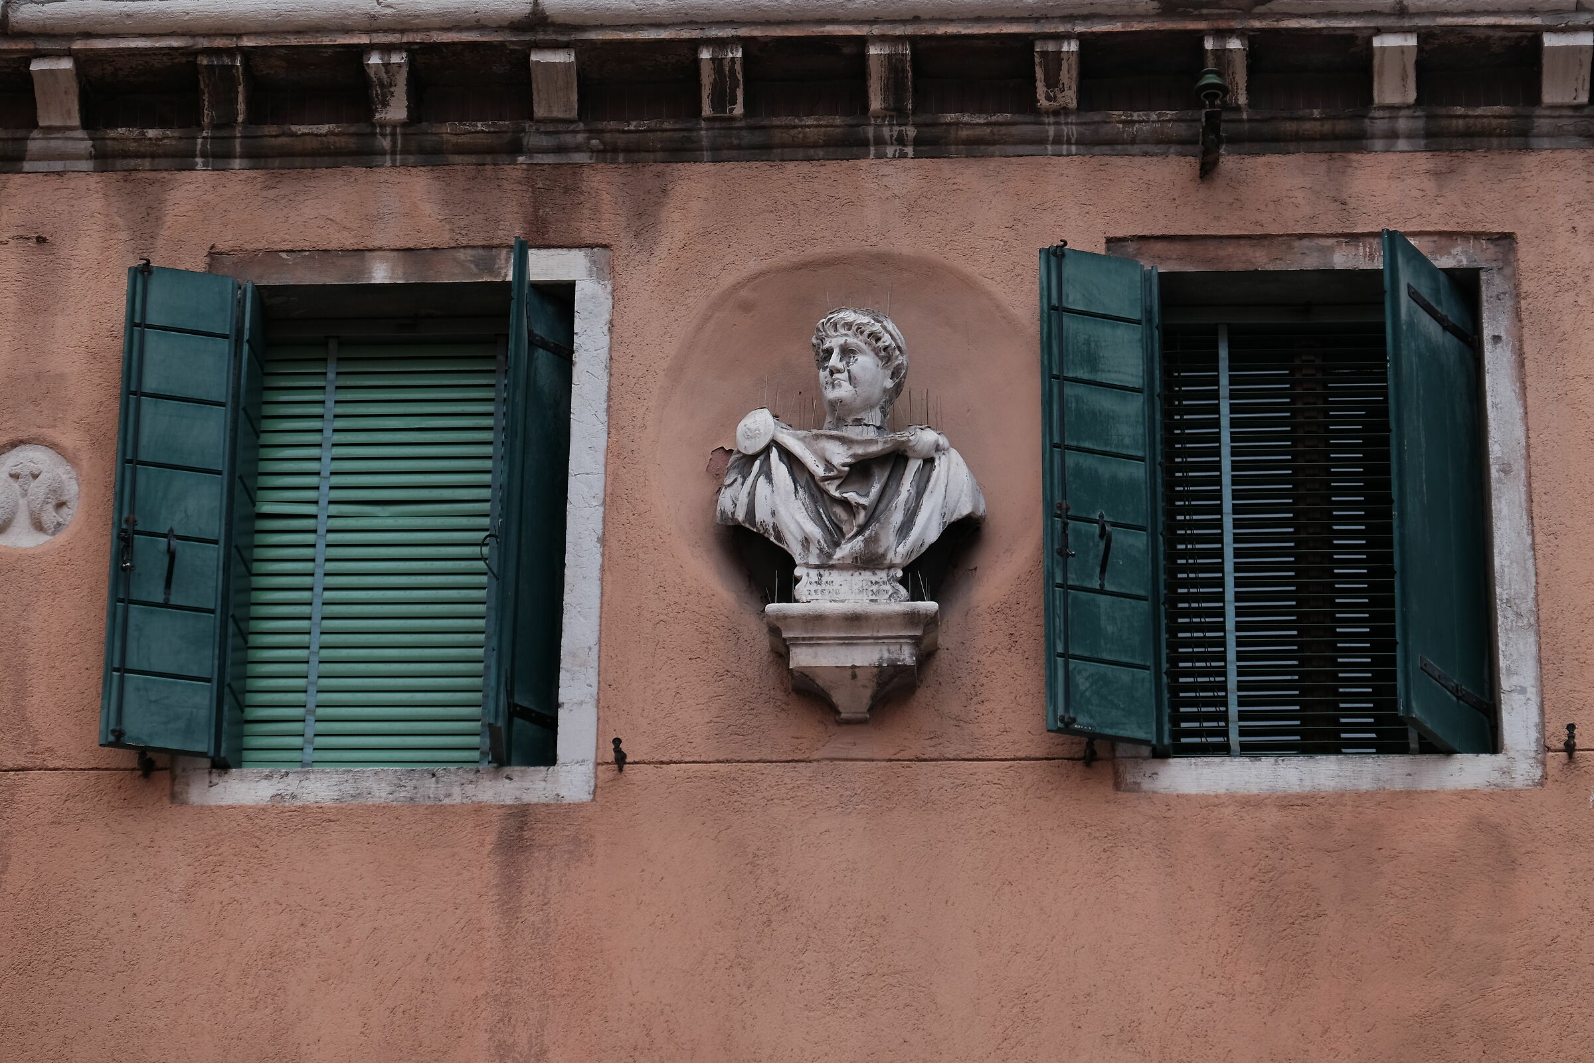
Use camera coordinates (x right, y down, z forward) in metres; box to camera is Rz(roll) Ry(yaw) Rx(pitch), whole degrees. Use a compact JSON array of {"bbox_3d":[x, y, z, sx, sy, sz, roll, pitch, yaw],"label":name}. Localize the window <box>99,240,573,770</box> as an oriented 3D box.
[{"bbox_3d":[-1.089,-0.044,12.531,1.090,1.305,0.360,-1,-25,3],"label":"window"}]

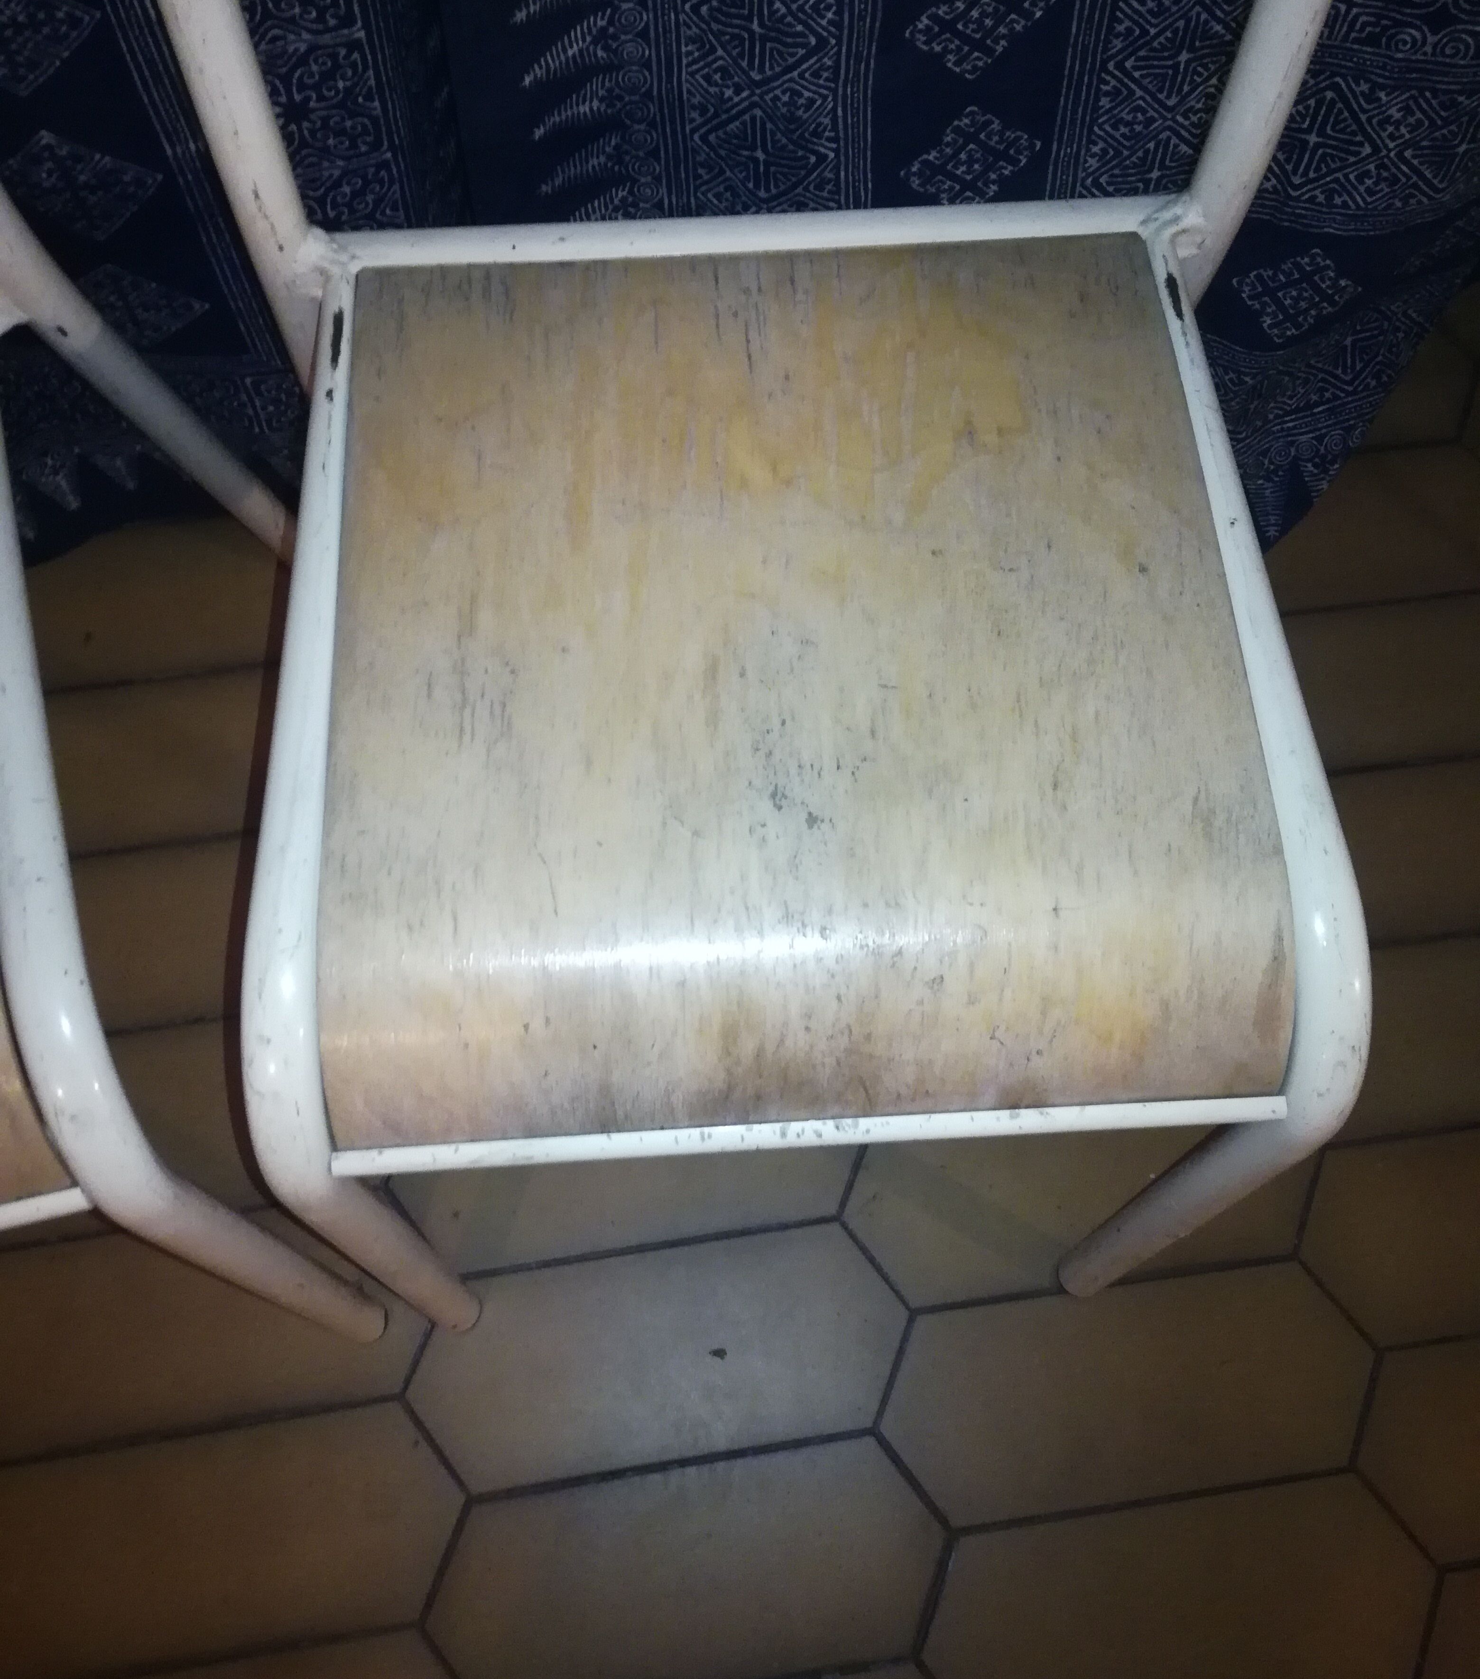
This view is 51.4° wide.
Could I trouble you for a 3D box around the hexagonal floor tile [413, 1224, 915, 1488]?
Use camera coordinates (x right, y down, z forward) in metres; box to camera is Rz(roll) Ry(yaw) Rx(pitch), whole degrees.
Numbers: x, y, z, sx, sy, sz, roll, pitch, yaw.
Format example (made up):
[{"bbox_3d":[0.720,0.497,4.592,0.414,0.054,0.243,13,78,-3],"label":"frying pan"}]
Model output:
[{"bbox_3d":[-0.047,0.310,0.925,0.302,0.010,0.116,-8,71,-4],"label":"hexagonal floor tile"}]

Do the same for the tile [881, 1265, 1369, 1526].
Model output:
[{"bbox_3d":[0.234,0.331,0.924,0.302,0.010,0.116,-8,71,-4],"label":"tile"}]

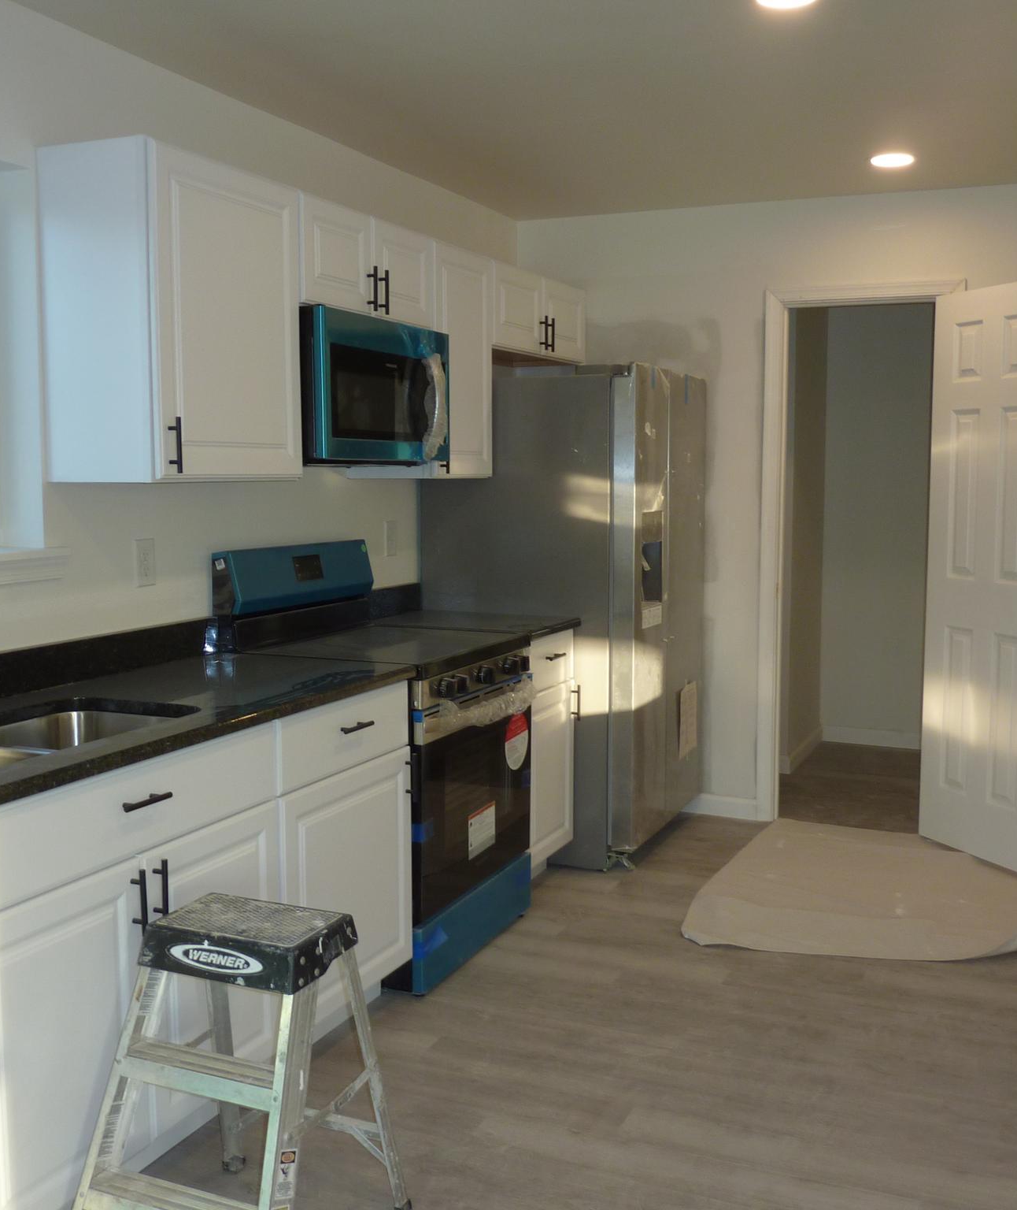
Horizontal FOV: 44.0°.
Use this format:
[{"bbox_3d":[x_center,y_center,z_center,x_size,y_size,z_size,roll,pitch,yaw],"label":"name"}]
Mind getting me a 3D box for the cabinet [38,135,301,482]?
[{"bbox_3d":[-0.814,-0.689,3.123,0.327,0.760,0.580,3,7,24],"label":"cabinet"}]

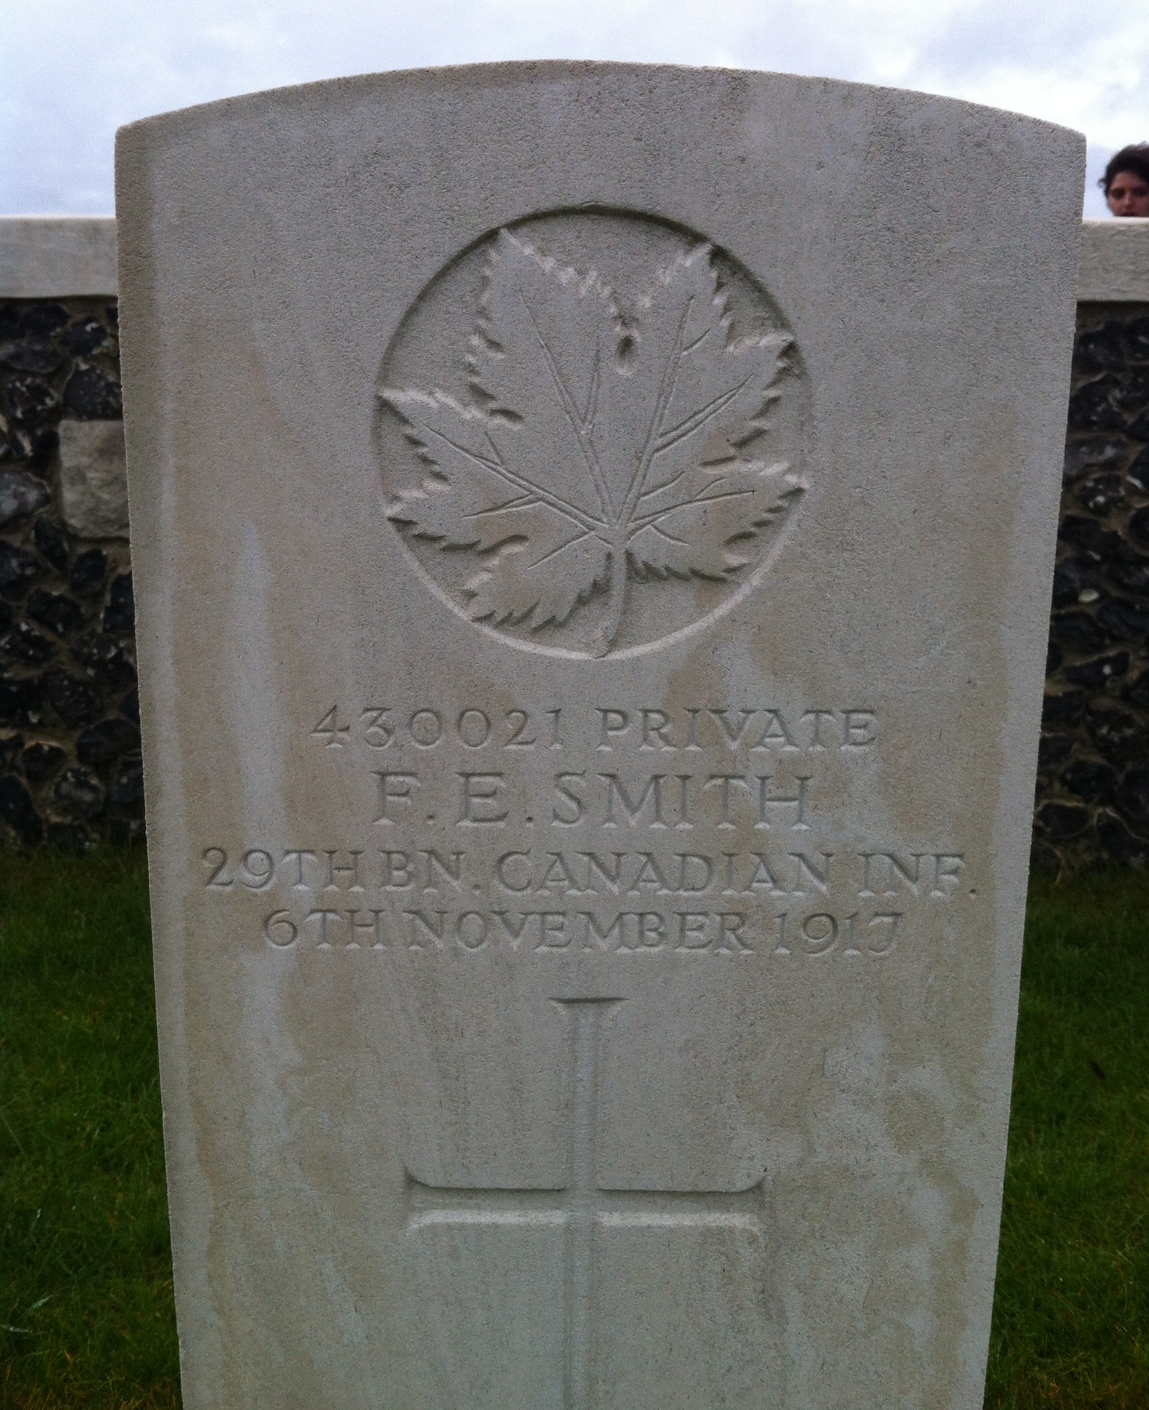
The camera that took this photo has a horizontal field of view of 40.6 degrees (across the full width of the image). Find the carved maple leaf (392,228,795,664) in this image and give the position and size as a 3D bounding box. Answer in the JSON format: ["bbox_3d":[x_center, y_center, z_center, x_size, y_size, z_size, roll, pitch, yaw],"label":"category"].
[{"bbox_3d":[0.007,-0.105,0.632,0.171,0.172,0.010,1,13,2],"label":"carved maple leaf"}]

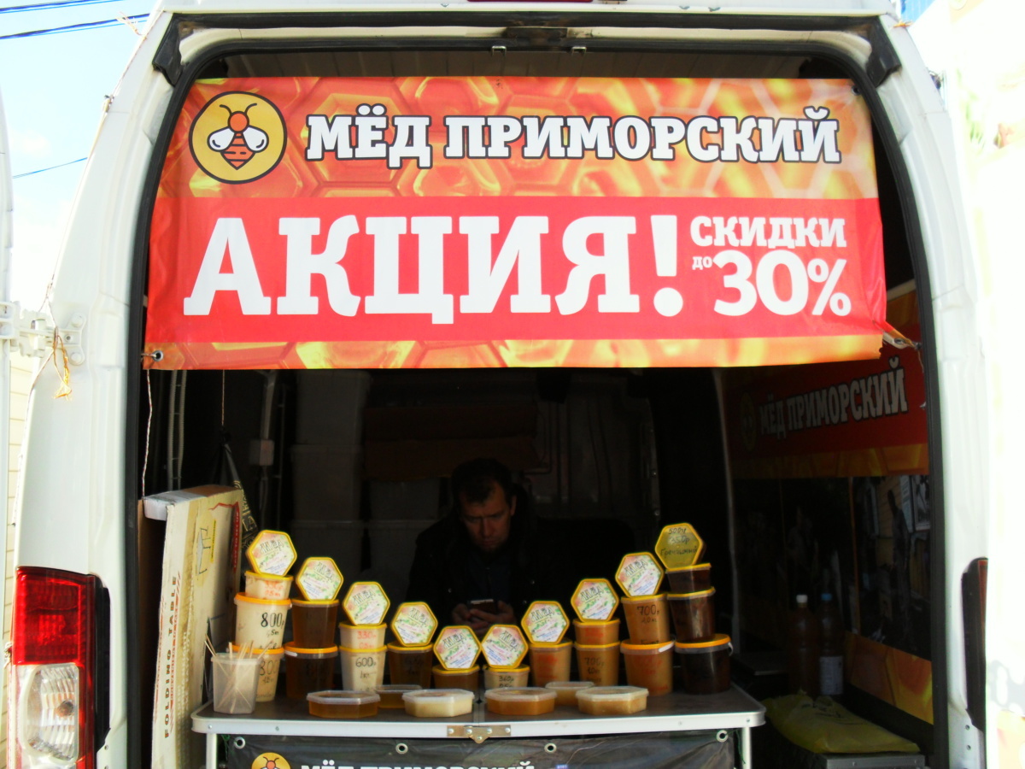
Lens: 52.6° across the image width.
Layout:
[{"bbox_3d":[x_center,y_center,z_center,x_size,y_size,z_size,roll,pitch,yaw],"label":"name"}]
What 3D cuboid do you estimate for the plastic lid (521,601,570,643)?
[{"bbox_3d":[0.080,0.570,2.489,0.112,0.103,0.022,0,-12,0],"label":"plastic lid"}]

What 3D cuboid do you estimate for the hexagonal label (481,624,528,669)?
[{"bbox_3d":[-0.018,0.628,2.487,0.112,0.103,0.022,2,-11,0],"label":"hexagonal label"}]

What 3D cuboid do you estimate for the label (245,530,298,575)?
[{"bbox_3d":[-0.557,0.390,2.395,0.112,0.097,0.018,7,-12,-16],"label":"label"}]

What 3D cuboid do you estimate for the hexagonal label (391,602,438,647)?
[{"bbox_3d":[-0.221,0.541,2.340,0.104,0.098,0.020,0,-5,-5],"label":"hexagonal label"}]

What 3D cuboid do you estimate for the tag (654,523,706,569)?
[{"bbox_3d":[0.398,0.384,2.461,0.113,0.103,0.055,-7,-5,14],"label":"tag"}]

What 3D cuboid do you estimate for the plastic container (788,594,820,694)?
[{"bbox_3d":[0.780,0.706,2.777,0.087,0.292,0.087,0,-6,-3],"label":"plastic container"}]

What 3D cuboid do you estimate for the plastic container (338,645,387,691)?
[{"bbox_3d":[-0.348,0.663,2.412,0.111,0.108,0.100,0,-6,1],"label":"plastic container"}]

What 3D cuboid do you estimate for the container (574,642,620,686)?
[{"bbox_3d":[0.194,0.645,2.360,0.104,0.112,0.096,0,-5,-2],"label":"container"}]

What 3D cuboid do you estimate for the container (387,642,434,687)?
[{"bbox_3d":[-0.248,0.690,2.510,0.112,0.112,0.098,1,-5,-3],"label":"container"}]

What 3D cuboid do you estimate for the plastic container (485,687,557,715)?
[{"bbox_3d":[0.020,0.696,2.274,0.157,0.040,0.125,-2,-6,0],"label":"plastic container"}]

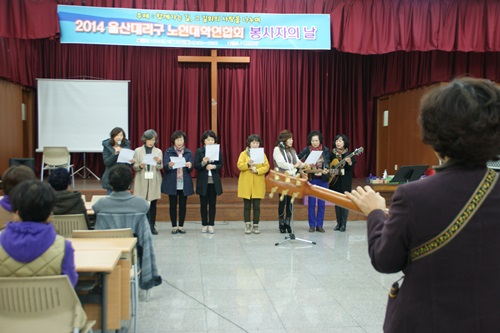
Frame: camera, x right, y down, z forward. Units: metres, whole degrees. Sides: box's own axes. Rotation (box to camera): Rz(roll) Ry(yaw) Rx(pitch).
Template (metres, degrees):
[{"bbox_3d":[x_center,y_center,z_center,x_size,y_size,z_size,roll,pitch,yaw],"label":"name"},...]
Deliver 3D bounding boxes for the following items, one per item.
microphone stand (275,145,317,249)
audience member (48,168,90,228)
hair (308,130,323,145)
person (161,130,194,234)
[{"bbox_3d":[0.600,0.361,8.350,0.580,1.430,0.540,0,2,-12],"label":"microphone stand"},{"bbox_3d":[-1.690,0.600,5.350,0.500,1.190,0.720,0,2,9],"label":"audience member"},{"bbox_3d":[1.066,-0.451,9.450,0.235,0.240,0.240,1,2,7],"label":"hair"},{"bbox_3d":[-1.125,0.246,9.060,0.520,1.600,0.420,0,2,-7],"label":"person"}]

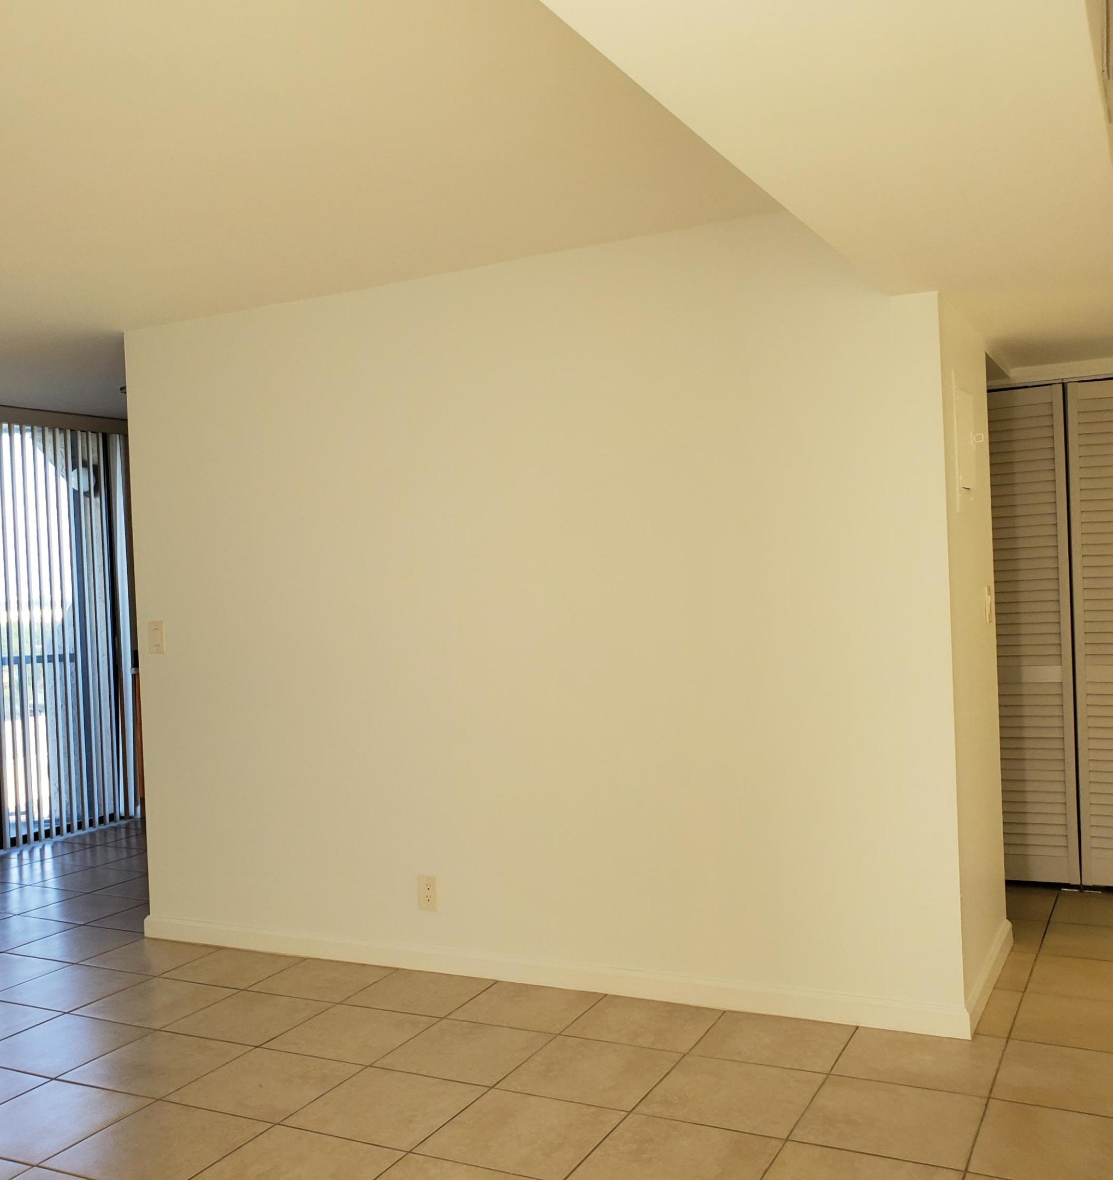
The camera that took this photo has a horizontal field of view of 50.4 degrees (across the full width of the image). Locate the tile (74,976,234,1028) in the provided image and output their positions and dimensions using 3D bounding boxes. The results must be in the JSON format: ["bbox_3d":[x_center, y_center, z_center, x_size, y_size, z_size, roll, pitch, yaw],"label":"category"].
[{"bbox_3d":[-1.367,1.406,4.034,0.407,0.011,0.395,-2,0,27],"label":"tile"}]

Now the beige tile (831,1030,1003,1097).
[{"bbox_3d":[1.014,1.301,3.273,0.407,0.011,0.395,-2,0,27],"label":"beige tile"}]

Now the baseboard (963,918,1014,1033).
[{"bbox_3d":[1.404,1.234,3.808,0.015,0.088,0.946,-2,0,28],"label":"baseboard"}]

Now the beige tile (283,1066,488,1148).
[{"bbox_3d":[-0.439,1.346,3.071,0.400,0.010,0.392,-2,0,27],"label":"beige tile"}]

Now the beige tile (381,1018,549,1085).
[{"bbox_3d":[-0.262,1.336,3.417,0.400,0.010,0.392,-2,0,27],"label":"beige tile"}]

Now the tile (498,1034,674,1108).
[{"bbox_3d":[0.101,1.343,3.290,0.407,0.011,0.395,-2,0,27],"label":"tile"}]

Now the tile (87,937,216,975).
[{"bbox_3d":[-1.527,1.388,4.463,0.400,0.010,0.344,-2,0,27],"label":"tile"}]

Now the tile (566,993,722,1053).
[{"bbox_3d":[0.276,1.332,3.636,0.407,0.011,0.375,-2,0,27],"label":"tile"}]

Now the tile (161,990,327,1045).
[{"bbox_3d":[-0.989,1.379,3.814,0.402,0.012,0.402,-2,0,27],"label":"tile"}]

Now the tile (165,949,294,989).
[{"bbox_3d":[-1.192,1.395,4.380,0.407,0.011,0.375,-2,0,27],"label":"tile"}]

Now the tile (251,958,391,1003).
[{"bbox_3d":[-0.825,1.379,4.194,0.407,0.011,0.375,-2,0,27],"label":"tile"}]

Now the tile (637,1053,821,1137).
[{"bbox_3d":[0.462,1.324,3.096,0.403,0.010,0.403,-2,0,27],"label":"tile"}]

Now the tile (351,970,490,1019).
[{"bbox_3d":[-0.447,1.342,3.929,0.400,0.010,0.356,-2,0,27],"label":"tile"}]

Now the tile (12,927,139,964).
[{"bbox_3d":[-1.889,1.407,4.688,0.403,0.010,0.403,-2,0,27],"label":"tile"}]

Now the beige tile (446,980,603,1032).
[{"bbox_3d":[-0.092,1.327,3.754,0.400,0.010,0.356,-2,0,27],"label":"beige tile"}]

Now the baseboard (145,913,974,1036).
[{"bbox_3d":[-0.234,1.291,4.048,3.152,0.092,0.015,-2,0,26],"label":"baseboard"}]

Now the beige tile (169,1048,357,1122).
[{"bbox_3d":[-0.796,1.361,3.252,0.400,0.010,0.392,-2,0,27],"label":"beige tile"}]

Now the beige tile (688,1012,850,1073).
[{"bbox_3d":[0.645,1.306,3.430,0.402,0.012,0.402,-2,0,27],"label":"beige tile"}]

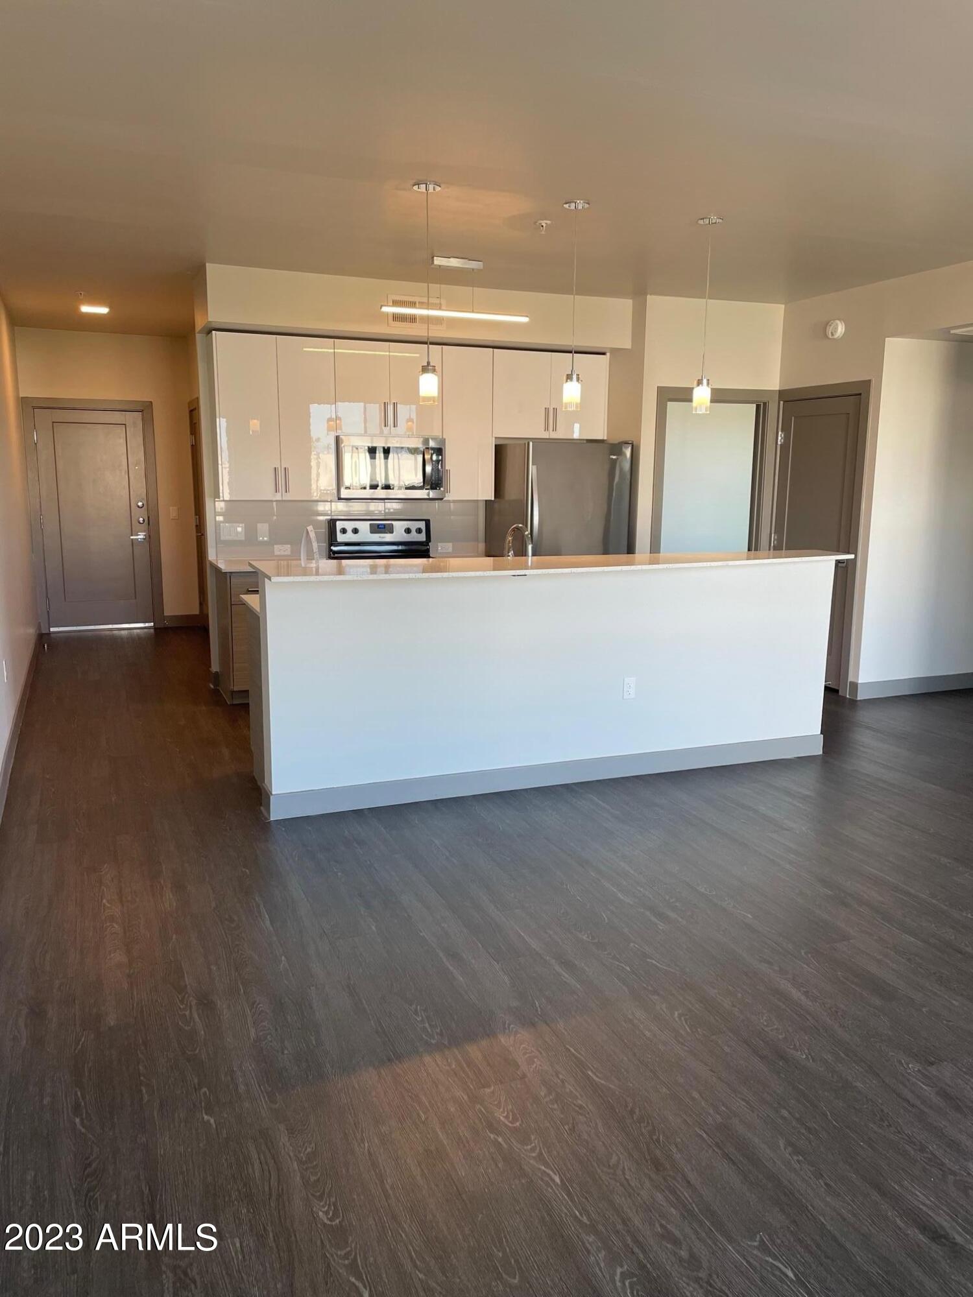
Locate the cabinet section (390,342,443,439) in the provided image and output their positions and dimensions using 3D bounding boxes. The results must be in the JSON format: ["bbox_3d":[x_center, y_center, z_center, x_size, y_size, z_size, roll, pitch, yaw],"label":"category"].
[{"bbox_3d":[-0.487,-1.795,6.804,0.388,0.624,0.030,-4,11,-22],"label":"cabinet section"}]

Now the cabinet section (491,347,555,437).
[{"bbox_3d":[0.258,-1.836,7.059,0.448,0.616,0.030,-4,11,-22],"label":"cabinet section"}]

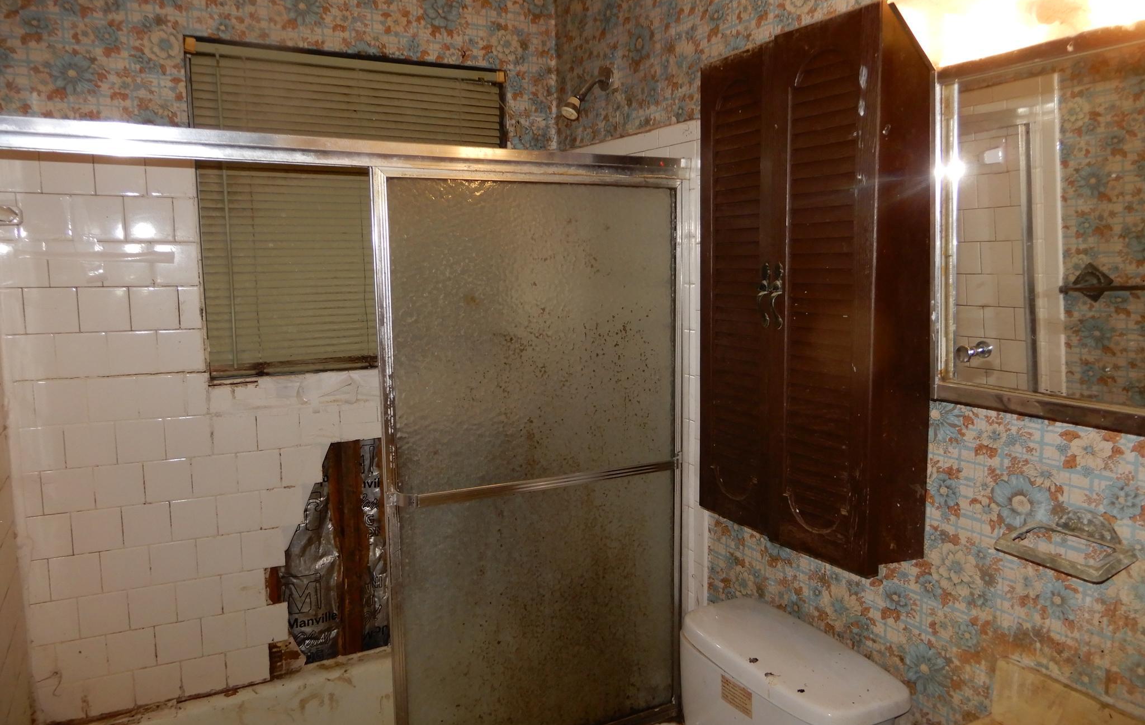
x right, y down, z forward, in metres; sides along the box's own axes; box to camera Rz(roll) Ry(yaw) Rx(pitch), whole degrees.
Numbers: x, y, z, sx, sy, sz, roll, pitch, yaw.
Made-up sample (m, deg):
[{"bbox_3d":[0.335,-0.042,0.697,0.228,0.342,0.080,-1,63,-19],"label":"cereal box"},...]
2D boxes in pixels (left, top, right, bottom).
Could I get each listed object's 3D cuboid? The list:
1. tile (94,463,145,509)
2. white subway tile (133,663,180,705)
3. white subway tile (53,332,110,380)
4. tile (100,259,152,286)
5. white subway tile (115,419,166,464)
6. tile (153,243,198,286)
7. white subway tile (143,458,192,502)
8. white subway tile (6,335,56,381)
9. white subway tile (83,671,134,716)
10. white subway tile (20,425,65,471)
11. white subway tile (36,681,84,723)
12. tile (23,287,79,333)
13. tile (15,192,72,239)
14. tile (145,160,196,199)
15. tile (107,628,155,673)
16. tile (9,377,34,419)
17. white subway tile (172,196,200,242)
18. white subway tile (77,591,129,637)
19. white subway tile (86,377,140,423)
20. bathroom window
[{"bbox_3d":[-1.129,0.305,1.978,0.108,0.108,0.009,-4,9,-25],"label":"tile"},{"bbox_3d":[-1.084,0.841,2.072,0.108,0.100,0.009,-4,7,-25],"label":"white subway tile"},{"bbox_3d":[-1.195,-0.018,1.933,0.108,0.108,0.009,-4,7,-28],"label":"white subway tile"},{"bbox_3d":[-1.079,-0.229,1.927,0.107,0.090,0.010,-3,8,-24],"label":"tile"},{"bbox_3d":[-1.089,0.195,2.005,0.108,0.108,0.008,-4,8,-25],"label":"white subway tile"},{"bbox_3d":[-0.982,-0.242,1.970,0.102,0.108,0.009,-4,9,-25],"label":"tile"},{"bbox_3d":[-1.046,0.303,2.052,0.108,0.108,0.009,-4,7,-27],"label":"white subway tile"},{"bbox_3d":[-1.290,-0.012,1.892,0.098,0.108,0.009,-4,7,-27],"label":"white subway tile"},{"bbox_3d":[-1.186,0.854,2.044,0.108,0.106,0.008,-4,8,-25],"label":"white subway tile"},{"bbox_3d":[-1.277,0.208,1.915,0.088,0.108,0.009,-4,7,-28],"label":"white subway tile"},{"bbox_3d":[-1.277,0.846,1.980,0.100,0.099,0.010,-3,8,-24],"label":"white subway tile"},{"bbox_3d":[-1.228,-0.121,1.873,0.107,0.107,0.010,-3,8,-24],"label":"tile"},{"bbox_3d":[-1.242,-0.338,1.870,0.108,0.108,0.009,-4,7,-25],"label":"tile"},{"bbox_3d":[-1.004,-0.466,1.984,0.104,0.106,0.009,-4,7,-28],"label":"tile"},{"bbox_3d":[-1.137,0.740,2.048,0.108,0.108,0.009,-4,7,-27],"label":"tile"},{"bbox_3d":[-1.298,0.100,1.870,0.047,0.108,0.009,-4,9,-25],"label":"tile"},{"bbox_3d":[-0.981,-0.361,2.008,0.052,0.108,0.009,-4,7,-28],"label":"white subway tile"},{"bbox_3d":[-1.177,0.629,1.997,0.107,0.107,0.010,-3,8,-24],"label":"white subway tile"},{"bbox_3d":[-1.135,0.089,1.966,0.108,0.108,0.009,-4,7,-25],"label":"white subway tile"},{"bbox_3d":[-0.575,-0.398,2.168,0.818,0.838,0.080,-4,9,-25],"label":"bathroom window"}]

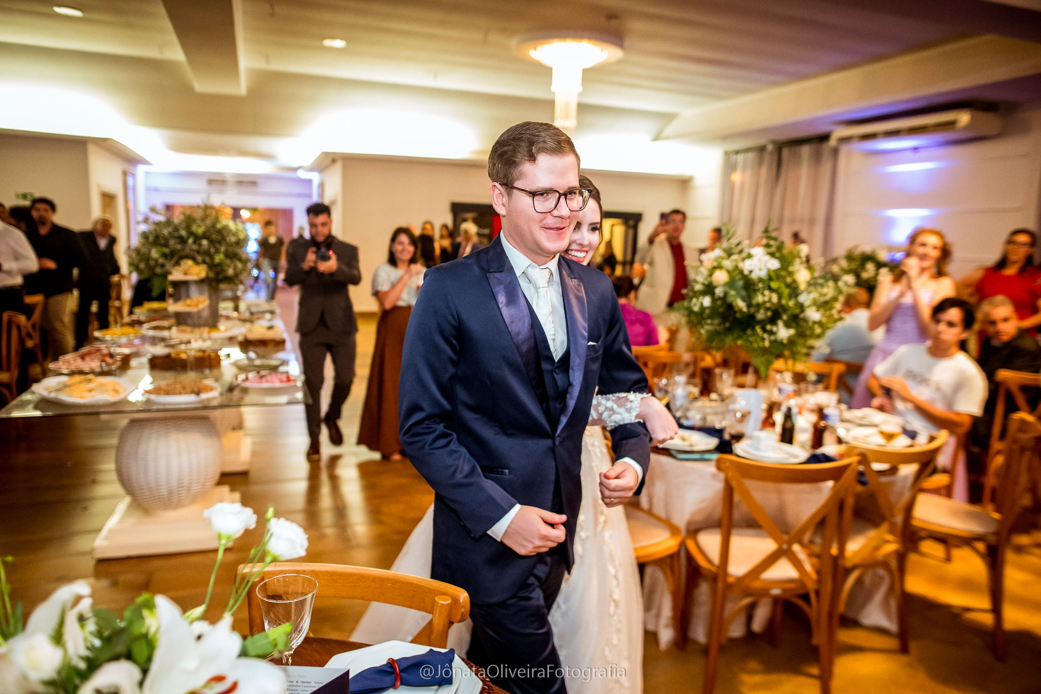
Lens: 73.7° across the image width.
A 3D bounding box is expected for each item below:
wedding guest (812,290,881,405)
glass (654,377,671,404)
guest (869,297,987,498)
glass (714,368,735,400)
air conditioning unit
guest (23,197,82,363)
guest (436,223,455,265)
[{"bbox_3d":[2.170,0.246,4.791,0.544,1.307,0.772,4,9,11],"label":"wedding guest"},{"bbox_3d":[0.691,0.229,3.353,0.087,0.160,0.087,-1,10,-21],"label":"glass"},{"bbox_3d":[1.885,0.442,3.401,0.743,1.346,0.544,-3,11,-31],"label":"guest"},{"bbox_3d":[1.067,0.194,3.656,0.089,0.163,0.089,2,9,0],"label":"glass"},{"bbox_3d":[4.345,-2.381,7.688,0.600,0.210,1.650,-1,10,-21],"label":"air conditioning unit"},{"bbox_3d":[-4.378,-0.510,6.537,0.550,1.748,0.380,-3,10,-30],"label":"guest"},{"bbox_3d":[-1.219,-1.102,11.136,0.460,1.714,0.300,2,9,-3],"label":"guest"}]

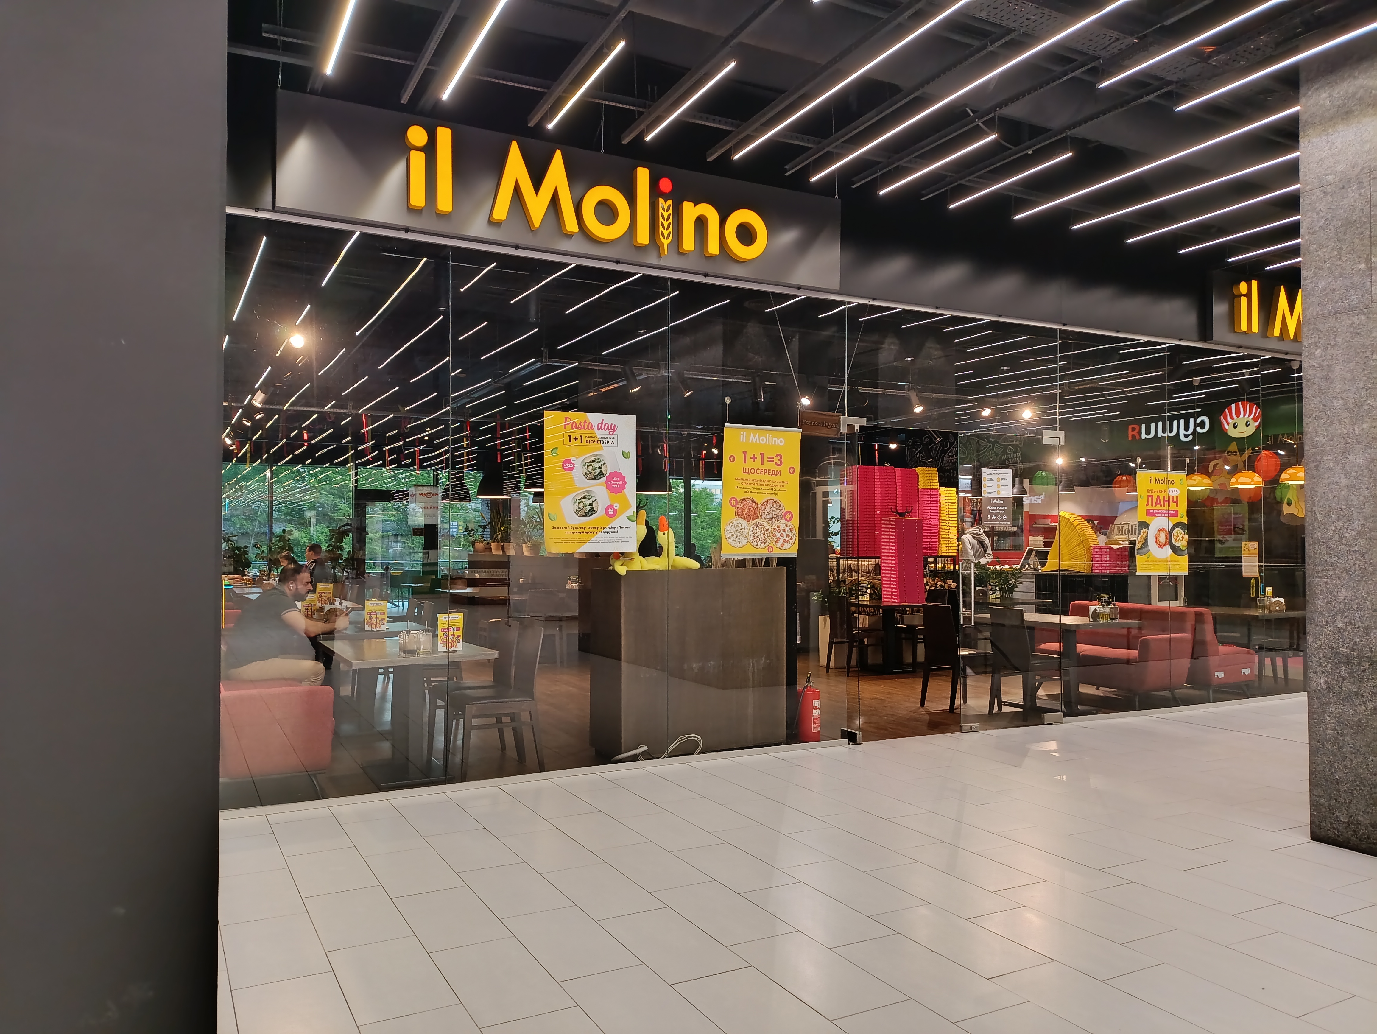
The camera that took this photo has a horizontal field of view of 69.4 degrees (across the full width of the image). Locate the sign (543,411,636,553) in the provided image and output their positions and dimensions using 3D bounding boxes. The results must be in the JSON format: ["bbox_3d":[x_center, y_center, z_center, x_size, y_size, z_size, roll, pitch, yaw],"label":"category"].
[{"bbox_3d":[-0.601,-0.211,6.184,0.608,0.860,0.010,1,-2,-28],"label":"sign"}]

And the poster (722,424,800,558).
[{"bbox_3d":[0.507,-0.173,6.795,0.610,0.885,0.020,1,-2,-28],"label":"poster"}]

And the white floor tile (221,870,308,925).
[{"bbox_3d":[-1.692,1.487,3.896,0.300,0.010,0.600,1,-2,-28],"label":"white floor tile"}]

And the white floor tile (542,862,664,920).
[{"bbox_3d":[-0.344,1.487,3.974,0.300,0.010,0.595,1,-2,-28],"label":"white floor tile"}]

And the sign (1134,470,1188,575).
[{"bbox_3d":[3.916,0.049,8.220,0.600,0.860,0.020,1,-2,-27],"label":"sign"}]

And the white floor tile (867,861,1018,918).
[{"bbox_3d":[1.010,1.491,3.979,0.300,0.010,0.600,1,-2,-28],"label":"white floor tile"}]

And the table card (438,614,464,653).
[{"bbox_3d":[-1.414,0.687,5.920,0.150,0.222,0.050,0,-2,-1],"label":"table card"}]

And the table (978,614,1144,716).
[{"bbox_3d":[3.185,1.262,8.816,0.810,0.735,1.240,1,-2,-28],"label":"table"}]

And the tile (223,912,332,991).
[{"bbox_3d":[-1.418,1.475,3.438,0.300,0.010,0.595,1,-2,-28],"label":"tile"}]

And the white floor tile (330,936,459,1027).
[{"bbox_3d":[-0.950,1.467,3.168,0.300,0.010,0.600,1,-2,-28],"label":"white floor tile"}]

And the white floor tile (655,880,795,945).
[{"bbox_3d":[0.118,1.479,3.722,0.300,0.010,0.600,1,-2,-28],"label":"white floor tile"}]

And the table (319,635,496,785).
[{"bbox_3d":[-1.750,1.175,6.134,0.820,0.735,1.200,1,-2,-28],"label":"table"}]

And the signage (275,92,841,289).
[{"bbox_3d":[-0.565,-1.916,6.171,3.659,0.624,0.150,1,-2,-28],"label":"signage"}]

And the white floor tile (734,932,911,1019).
[{"bbox_3d":[0.402,1.465,3.223,0.300,0.010,0.595,1,-2,-28],"label":"white floor tile"}]

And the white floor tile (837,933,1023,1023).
[{"bbox_3d":[0.751,1.464,3.208,0.300,0.010,0.595,1,-2,-28],"label":"white floor tile"}]

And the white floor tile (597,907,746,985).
[{"bbox_3d":[-0.063,1.471,3.429,0.300,0.010,0.600,1,-2,-28],"label":"white floor tile"}]

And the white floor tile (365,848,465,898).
[{"bbox_3d":[-1.159,1.491,4.178,0.300,0.010,0.600,1,-2,-28],"label":"white floor tile"}]

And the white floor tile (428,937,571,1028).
[{"bbox_3d":[-0.599,1.466,3.184,0.300,0.010,0.595,1,-2,-28],"label":"white floor tile"}]

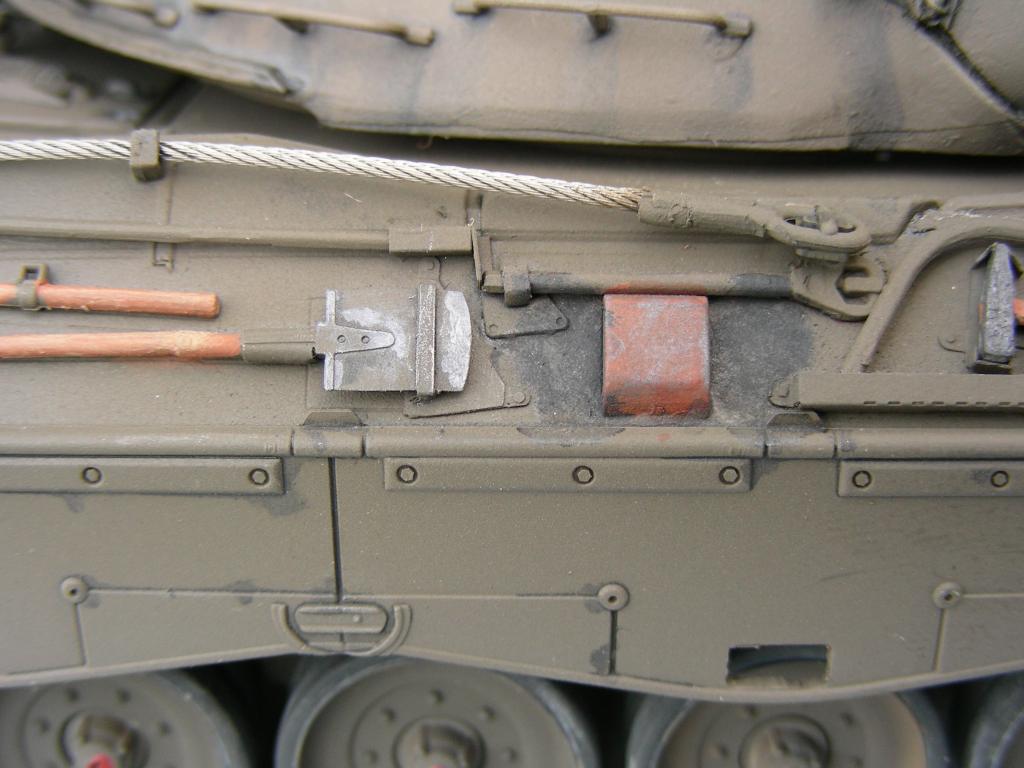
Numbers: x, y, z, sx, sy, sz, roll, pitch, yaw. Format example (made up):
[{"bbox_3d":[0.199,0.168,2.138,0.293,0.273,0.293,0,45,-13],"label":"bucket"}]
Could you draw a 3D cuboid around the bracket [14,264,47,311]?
[{"bbox_3d":[-0.025,-0.005,0.090,0.001,0.002,0.002,0,-18,0],"label":"bracket"}]

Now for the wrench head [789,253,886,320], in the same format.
[{"bbox_3d":[0.017,-0.005,0.090,0.005,0.003,0.001,-1,-16,-2],"label":"wrench head"}]

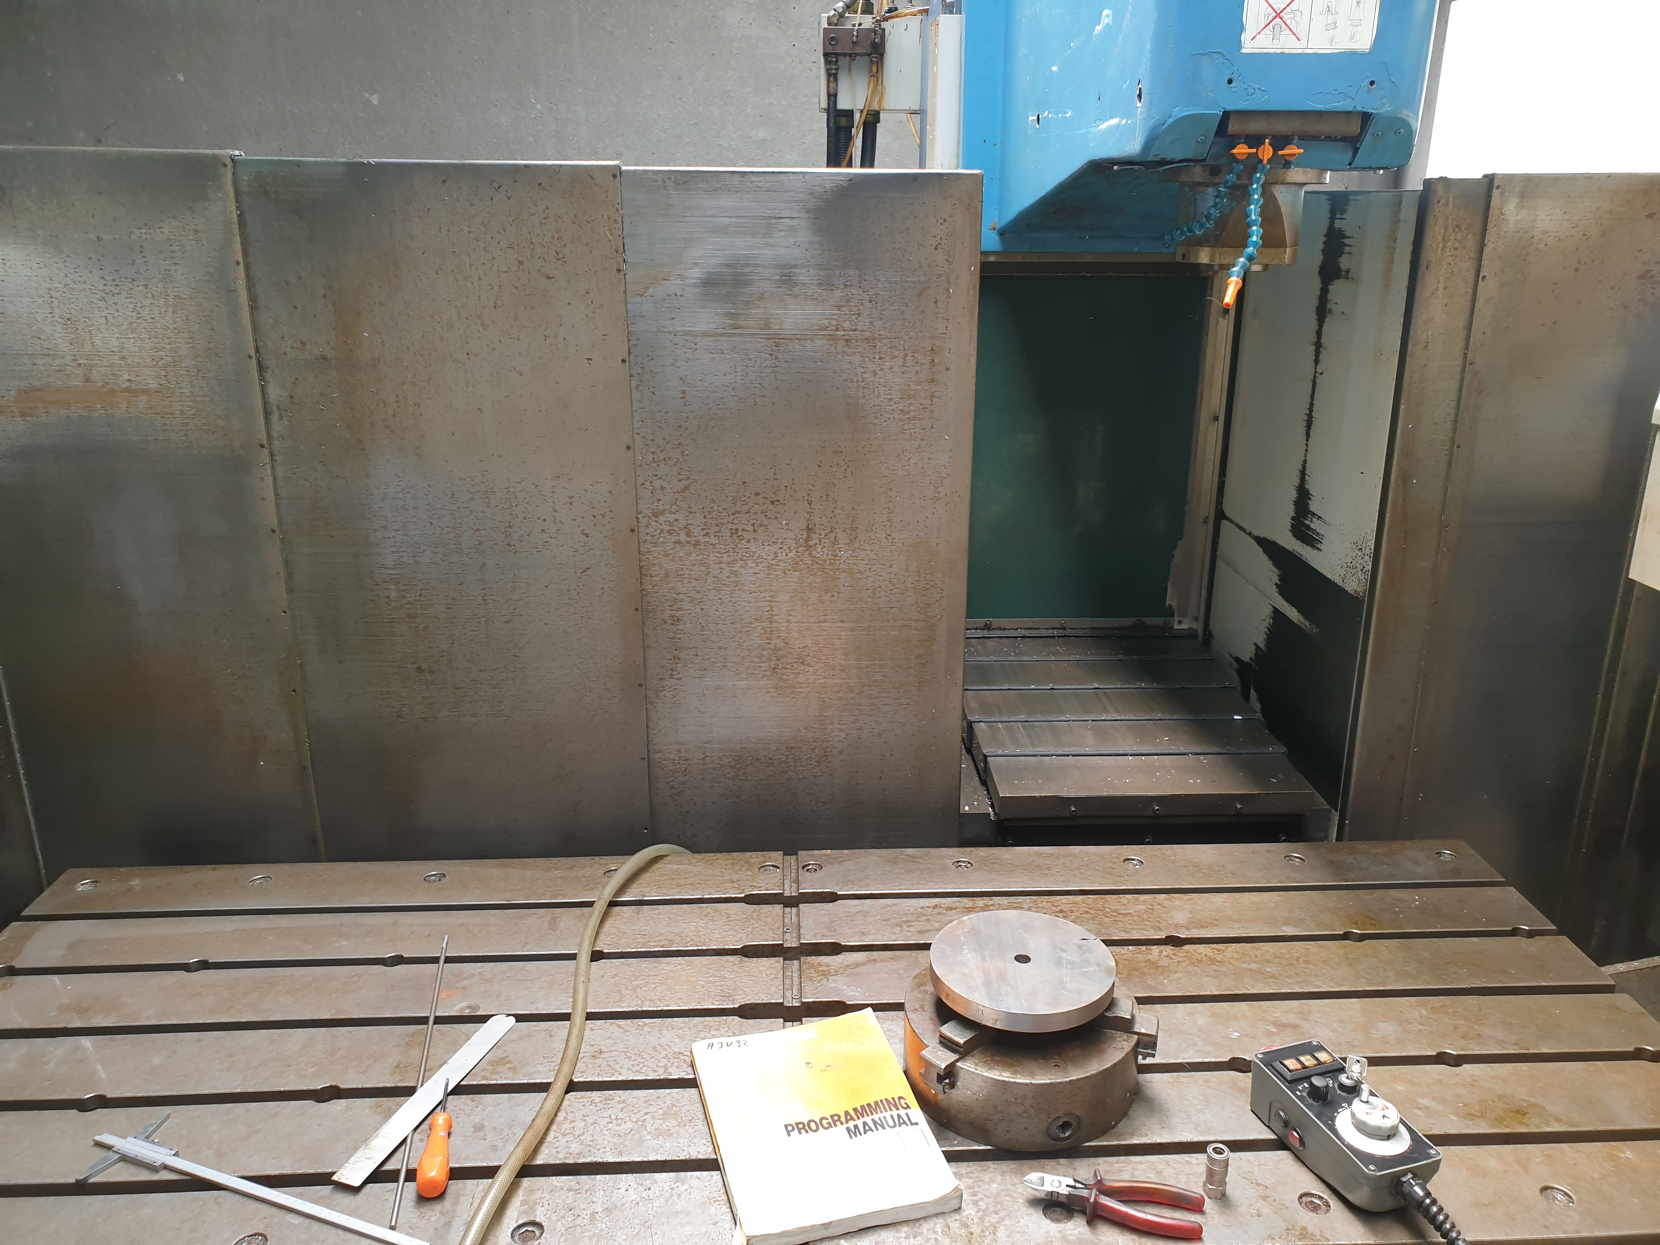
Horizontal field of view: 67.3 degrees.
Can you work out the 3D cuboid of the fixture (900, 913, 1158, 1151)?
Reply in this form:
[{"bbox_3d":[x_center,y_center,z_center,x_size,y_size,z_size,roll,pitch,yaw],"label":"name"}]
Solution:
[{"bbox_3d":[0.218,0.435,1.395,0.275,0.141,0.280,0,19,0],"label":"fixture"}]

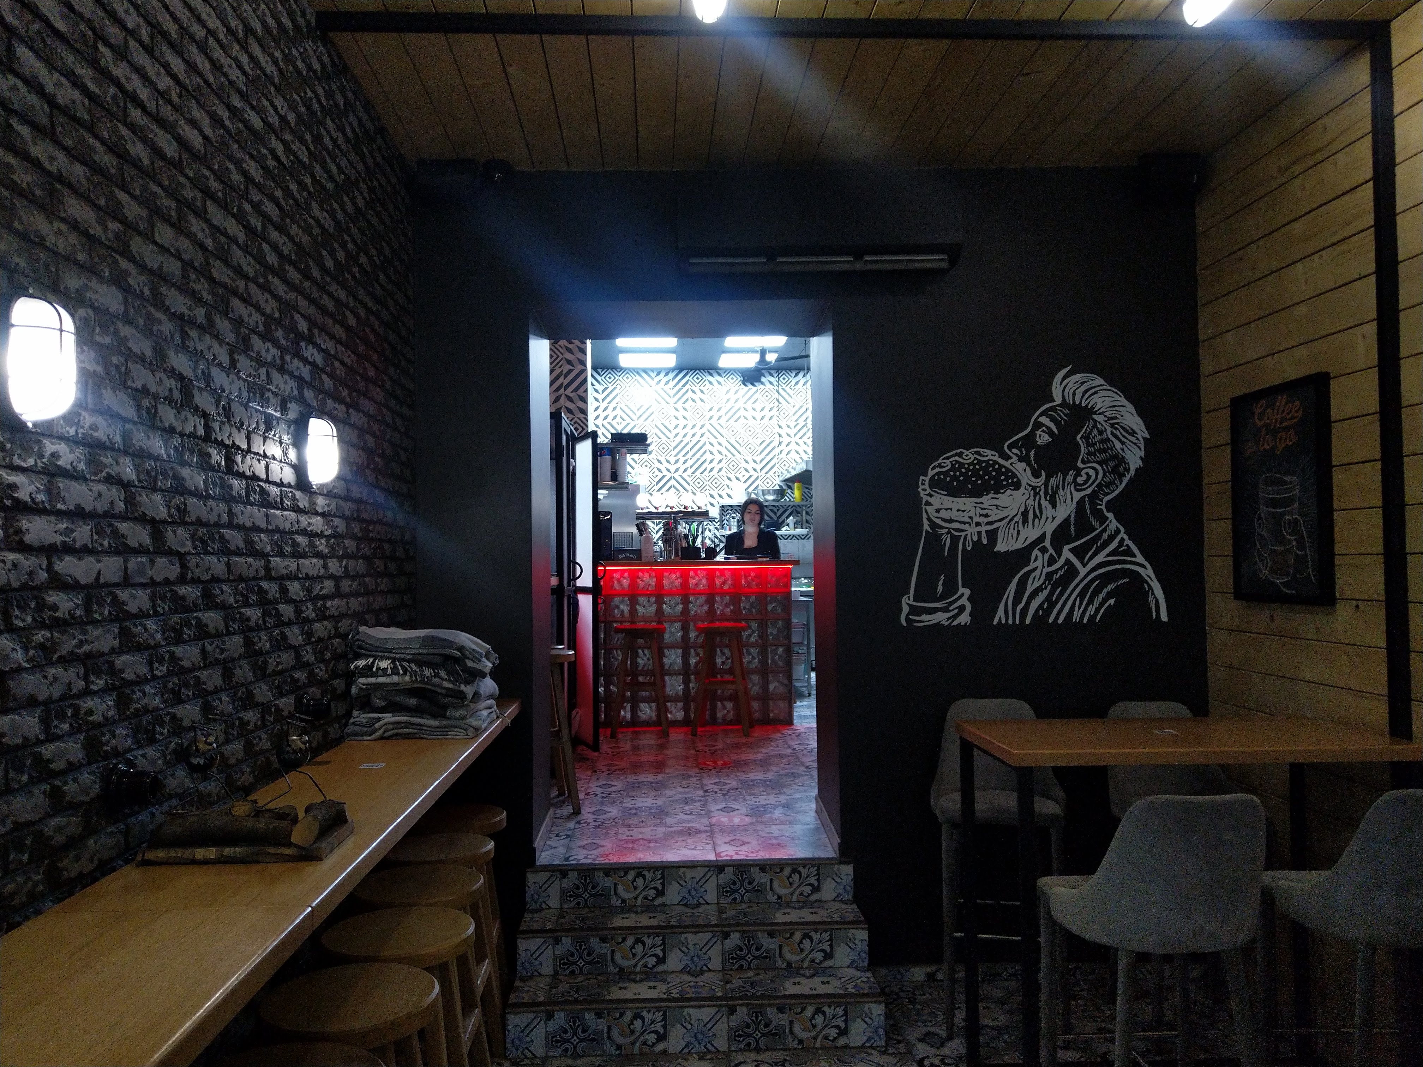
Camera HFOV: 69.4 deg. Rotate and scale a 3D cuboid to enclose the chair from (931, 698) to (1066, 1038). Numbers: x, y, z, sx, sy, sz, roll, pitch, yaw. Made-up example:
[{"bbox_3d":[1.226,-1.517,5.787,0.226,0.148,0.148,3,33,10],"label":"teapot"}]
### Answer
[{"bbox_3d":[1.044,1.179,3.740,0.466,1.091,0.476,-1,-2,9],"label":"chair"}]

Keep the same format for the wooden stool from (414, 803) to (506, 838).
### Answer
[{"bbox_3d":[-0.880,1.358,3.560,0.377,0.762,0.377,0,-2,-3],"label":"wooden stool"}]

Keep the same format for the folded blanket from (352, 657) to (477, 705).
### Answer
[{"bbox_3d":[-0.899,0.446,3.188,0.357,0.124,0.337,0,-2,-3],"label":"folded blanket"}]

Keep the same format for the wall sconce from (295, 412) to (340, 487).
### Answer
[{"bbox_3d":[-1.022,-0.217,2.688,0.085,0.200,0.115,-1,-1,-3],"label":"wall sconce"}]

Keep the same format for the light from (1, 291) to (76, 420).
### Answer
[{"bbox_3d":[-0.950,-0.251,1.471,0.081,0.198,0.134,0,-2,-3],"label":"light"}]

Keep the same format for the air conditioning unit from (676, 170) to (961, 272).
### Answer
[{"bbox_3d":[0.396,-1.181,3.918,1.032,0.327,0.228,0,-2,-3],"label":"air conditioning unit"}]

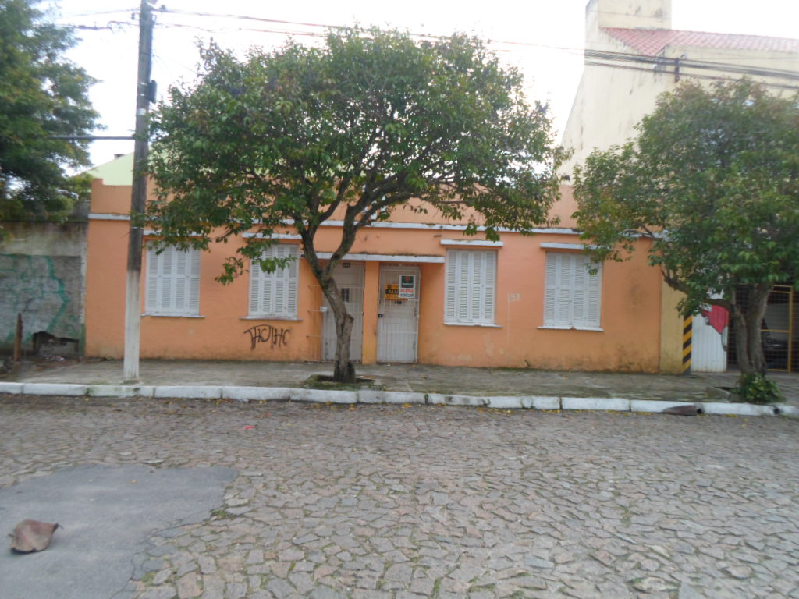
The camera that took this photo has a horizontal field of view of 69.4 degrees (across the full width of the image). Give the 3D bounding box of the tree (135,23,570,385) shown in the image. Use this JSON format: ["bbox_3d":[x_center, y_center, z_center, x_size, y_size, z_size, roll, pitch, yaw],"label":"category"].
[{"bbox_3d":[-0.740,-1.500,9.550,6.700,5.800,6.000,2,0,0],"label":"tree"}]

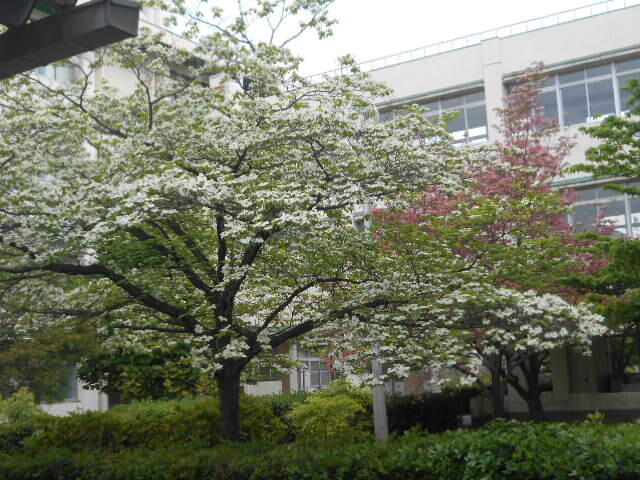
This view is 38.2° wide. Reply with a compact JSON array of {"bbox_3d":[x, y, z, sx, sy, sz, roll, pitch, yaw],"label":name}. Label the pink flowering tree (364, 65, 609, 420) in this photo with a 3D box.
[{"bbox_3d":[2.655,0.154,14.577,3.900,5.839,3.800,-5,-9,10],"label":"pink flowering tree"}]

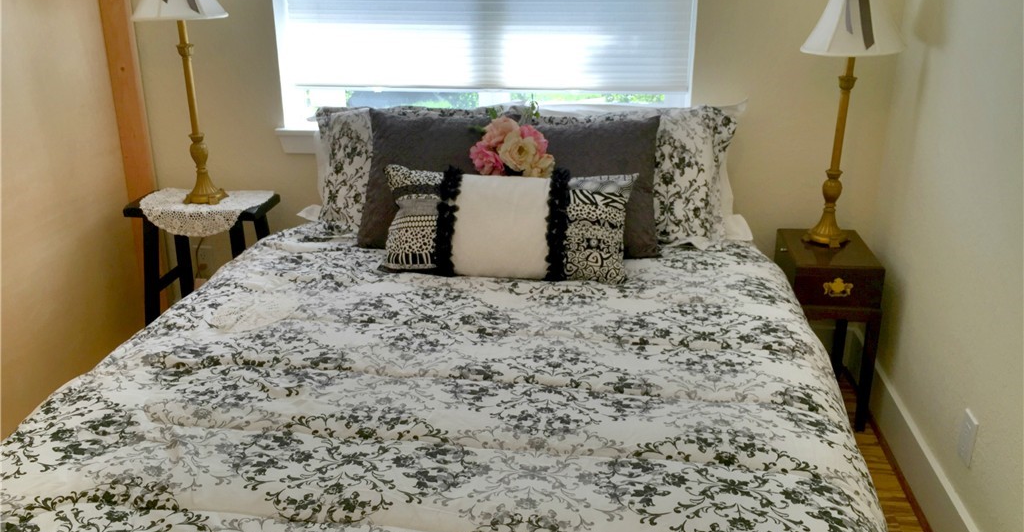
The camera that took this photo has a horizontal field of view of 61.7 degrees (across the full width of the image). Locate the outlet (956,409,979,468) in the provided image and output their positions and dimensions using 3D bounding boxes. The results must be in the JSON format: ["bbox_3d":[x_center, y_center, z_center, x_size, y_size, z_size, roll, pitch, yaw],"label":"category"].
[{"bbox_3d":[1.026,0.389,1.927,0.008,0.115,0.072,3,19,8],"label":"outlet"}]

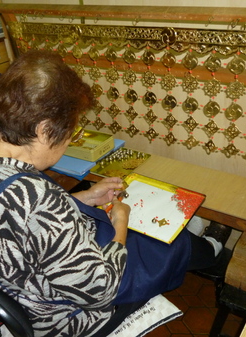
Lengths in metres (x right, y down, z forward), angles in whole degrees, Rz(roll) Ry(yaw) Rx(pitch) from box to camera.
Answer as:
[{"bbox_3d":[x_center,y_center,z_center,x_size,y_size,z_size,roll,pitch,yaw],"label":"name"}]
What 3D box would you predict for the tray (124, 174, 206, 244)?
[{"bbox_3d":[0.094,0.134,1.282,0.310,0.020,0.290,15,36,31],"label":"tray"}]

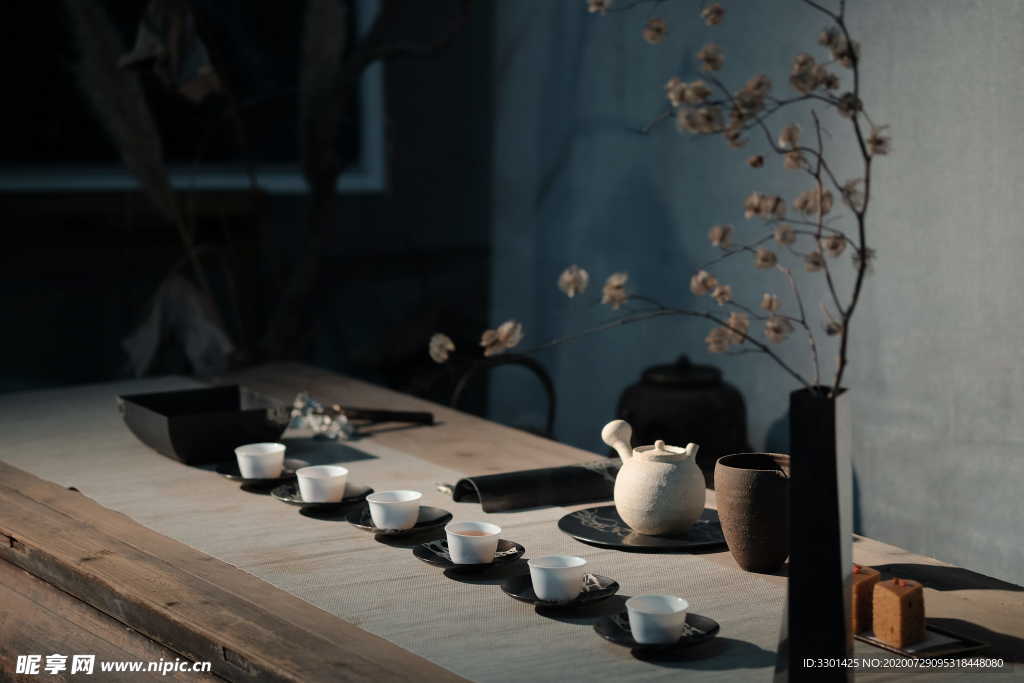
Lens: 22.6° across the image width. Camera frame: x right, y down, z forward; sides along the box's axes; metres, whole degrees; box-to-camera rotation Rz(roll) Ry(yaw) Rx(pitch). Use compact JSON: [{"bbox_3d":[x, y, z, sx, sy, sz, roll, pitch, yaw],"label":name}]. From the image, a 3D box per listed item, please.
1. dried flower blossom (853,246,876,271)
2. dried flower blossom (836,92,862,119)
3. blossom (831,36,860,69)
[{"bbox_3d":[0.322,-0.076,2.340,0.022,0.022,0.021,1,10,8],"label":"dried flower blossom"},{"bbox_3d":[0.304,-0.213,2.310,0.024,0.024,0.022,1,10,7],"label":"dried flower blossom"},{"bbox_3d":[0.290,-0.252,2.230,0.025,0.026,0.024,1,10,7],"label":"blossom"}]

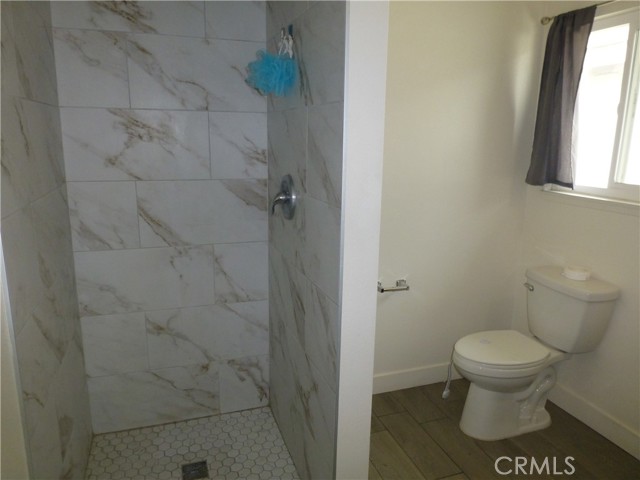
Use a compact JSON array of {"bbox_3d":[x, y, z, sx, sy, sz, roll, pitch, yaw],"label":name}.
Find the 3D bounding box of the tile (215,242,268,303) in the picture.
[{"bbox_3d":[-0.388,0.164,2.221,0.265,0.305,0.012,-3,12,-18],"label":"tile"}]

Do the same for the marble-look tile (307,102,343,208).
[{"bbox_3d":[0.015,-0.282,1.435,0.010,0.305,0.335,-3,13,-19],"label":"marble-look tile"}]

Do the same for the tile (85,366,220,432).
[{"bbox_3d":[-0.808,0.785,2.213,0.599,0.296,0.012,-3,12,-18],"label":"tile"}]

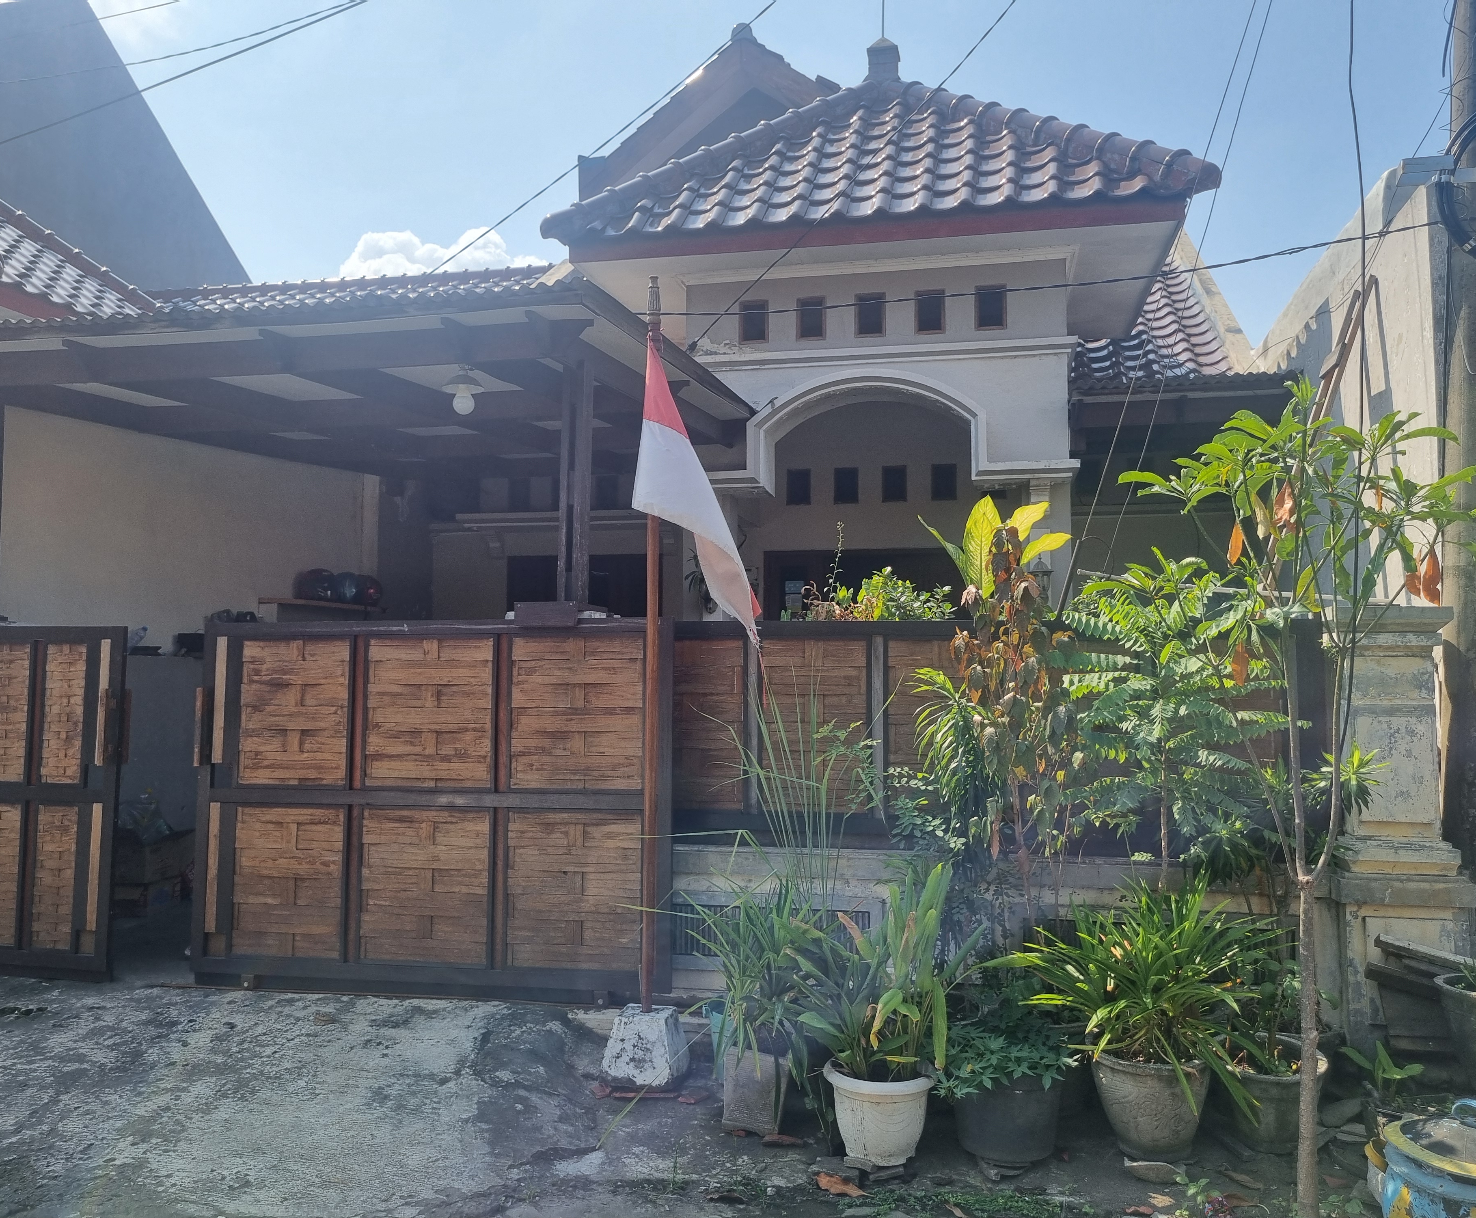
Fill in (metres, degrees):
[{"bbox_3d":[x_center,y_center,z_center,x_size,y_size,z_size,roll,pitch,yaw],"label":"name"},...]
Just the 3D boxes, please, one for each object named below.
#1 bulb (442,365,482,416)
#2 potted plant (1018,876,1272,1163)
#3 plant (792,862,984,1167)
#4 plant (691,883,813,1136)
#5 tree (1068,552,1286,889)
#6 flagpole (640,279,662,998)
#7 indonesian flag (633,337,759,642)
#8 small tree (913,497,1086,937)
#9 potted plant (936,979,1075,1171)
[{"bbox_3d":[-1.377,-1.091,6.100,0.190,0.251,0.190,0,-4,0],"label":"bulb"},{"bbox_3d":[1.326,1.341,4.020,0.831,0.927,0.780,0,-4,0],"label":"potted plant"},{"bbox_3d":[0.485,1.307,3.950,0.602,0.963,0.560,0,-4,0],"label":"plant"},{"bbox_3d":[0.042,1.378,4.220,0.400,0.853,0.420,0,-4,0],"label":"plant"},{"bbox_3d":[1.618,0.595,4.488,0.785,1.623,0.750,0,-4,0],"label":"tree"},{"bbox_3d":[-0.334,0.114,4.722,0.045,2.864,0.045,0,-4,0],"label":"flagpole"},{"bbox_3d":[-0.160,-0.463,4.660,0.465,1.173,0.250,0,-4,0],"label":"indonesian flag"},{"bbox_3d":[0.985,0.539,4.591,0.636,1.939,0.600,0,-4,0],"label":"small tree"},{"bbox_3d":[0.874,1.514,3.980,0.438,0.603,0.440,0,-4,0],"label":"potted plant"}]

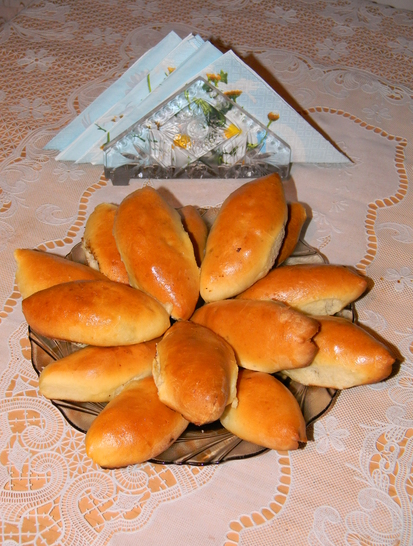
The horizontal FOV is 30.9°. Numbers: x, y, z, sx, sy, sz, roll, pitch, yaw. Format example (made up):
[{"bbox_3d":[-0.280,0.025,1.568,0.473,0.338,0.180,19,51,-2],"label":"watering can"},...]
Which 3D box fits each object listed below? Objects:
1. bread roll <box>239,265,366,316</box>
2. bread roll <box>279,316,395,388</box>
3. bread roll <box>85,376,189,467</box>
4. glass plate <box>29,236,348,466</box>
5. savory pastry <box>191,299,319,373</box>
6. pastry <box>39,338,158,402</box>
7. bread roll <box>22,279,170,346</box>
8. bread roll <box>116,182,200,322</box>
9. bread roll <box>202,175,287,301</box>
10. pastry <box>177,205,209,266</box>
[{"bbox_3d":[0.070,0.017,0.564,0.102,0.042,0.048,-14,48,0],"label":"bread roll"},{"bbox_3d":[0.082,0.054,0.527,0.102,0.044,0.053,11,47,24],"label":"bread roll"},{"bbox_3d":[-0.040,0.095,0.492,0.049,0.043,0.099,30,40,25],"label":"bread roll"},{"bbox_3d":[-0.010,0.043,0.571,0.243,0.030,0.243,0,47,0],"label":"glass plate"},{"bbox_3d":[0.032,0.040,0.501,0.097,0.043,0.053,9,46,30],"label":"savory pastry"},{"bbox_3d":[-0.065,0.069,0.519,0.105,0.039,0.043,-9,47,-25],"label":"pastry"},{"bbox_3d":[-0.076,0.029,0.511,0.103,0.042,0.049,4,46,-16],"label":"bread roll"},{"bbox_3d":[-0.035,-0.016,0.547,0.055,0.046,0.113,-15,65,-14],"label":"bread roll"},{"bbox_3d":[0.029,-0.026,0.557,0.052,0.046,0.115,21,67,18],"label":"bread roll"},{"bbox_3d":[-0.019,-0.019,0.600,0.048,0.038,0.100,1,48,3],"label":"pastry"}]

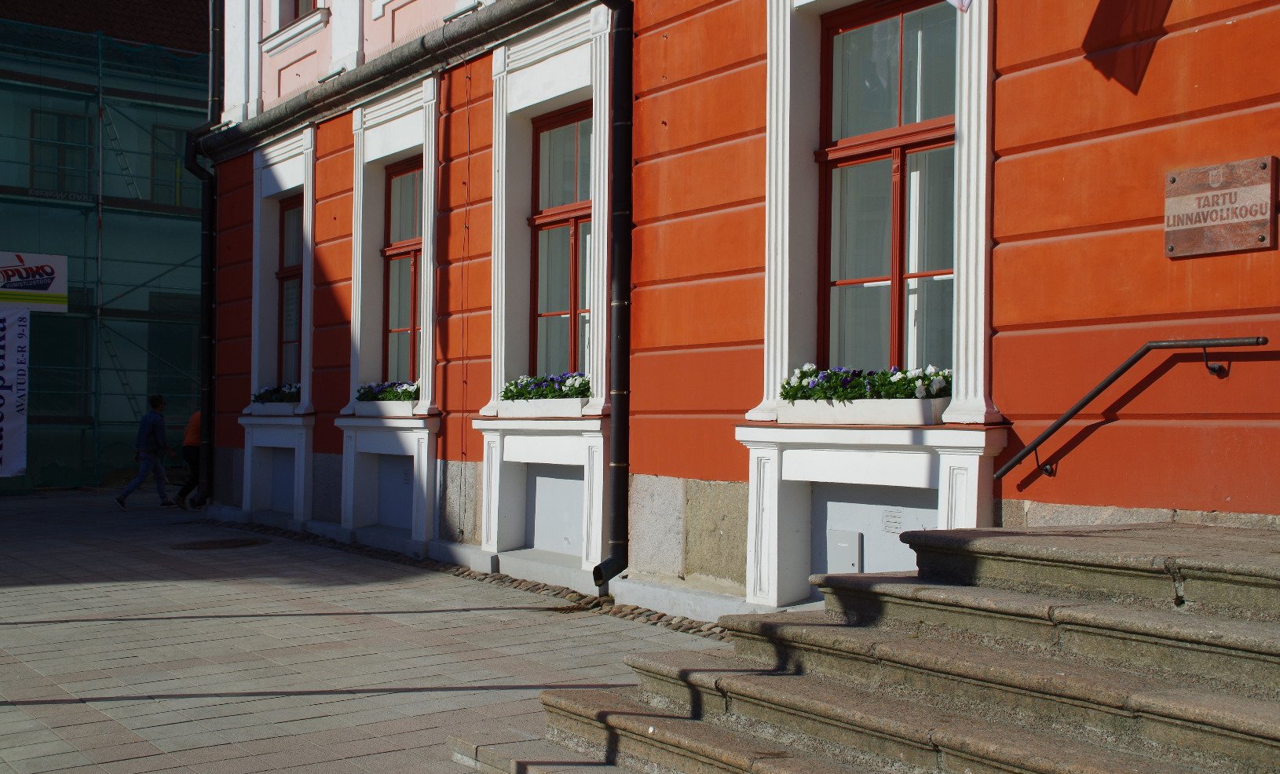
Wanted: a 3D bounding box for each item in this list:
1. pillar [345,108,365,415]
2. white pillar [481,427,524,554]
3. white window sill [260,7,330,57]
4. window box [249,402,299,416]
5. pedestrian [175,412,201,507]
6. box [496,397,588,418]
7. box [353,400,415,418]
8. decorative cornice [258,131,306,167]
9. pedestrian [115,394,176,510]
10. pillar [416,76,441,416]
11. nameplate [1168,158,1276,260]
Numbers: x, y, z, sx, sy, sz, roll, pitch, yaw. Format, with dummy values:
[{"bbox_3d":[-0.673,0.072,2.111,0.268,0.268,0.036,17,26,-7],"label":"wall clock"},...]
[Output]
[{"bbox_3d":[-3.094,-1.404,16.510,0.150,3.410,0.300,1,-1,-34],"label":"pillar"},{"bbox_3d":[-1.260,0.966,13.824,0.270,1.120,0.320,1,-1,-34],"label":"white pillar"},{"bbox_3d":[-4.321,-4.398,18.671,0.160,0.220,2.100,1,-1,-34],"label":"white window sill"},{"bbox_3d":[-4.456,0.283,18.503,0.230,0.160,1.460,1,-1,-34],"label":"window box"},{"bbox_3d":[-6.538,0.985,21.900,0.600,1.680,0.500,1,-1,-27],"label":"pedestrian"},{"bbox_3d":[-0.790,0.190,13.040,0.230,0.160,1.460,1,-1,-34],"label":"box"},{"bbox_3d":[-2.617,0.231,15.764,0.230,0.160,1.460,1,-1,-34],"label":"box"},{"bbox_3d":[-4.390,-2.946,18.512,0.110,0.270,1.520,1,-1,-34],"label":"decorative cornice"},{"bbox_3d":[-7.350,0.976,22.200,0.760,1.710,0.520,1,-1,-27],"label":"pedestrian"},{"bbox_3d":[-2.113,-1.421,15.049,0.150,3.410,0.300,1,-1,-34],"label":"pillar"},{"bbox_3d":[2.928,-0.906,7.560,0.040,0.440,0.610,1,-1,-34],"label":"nameplate"}]

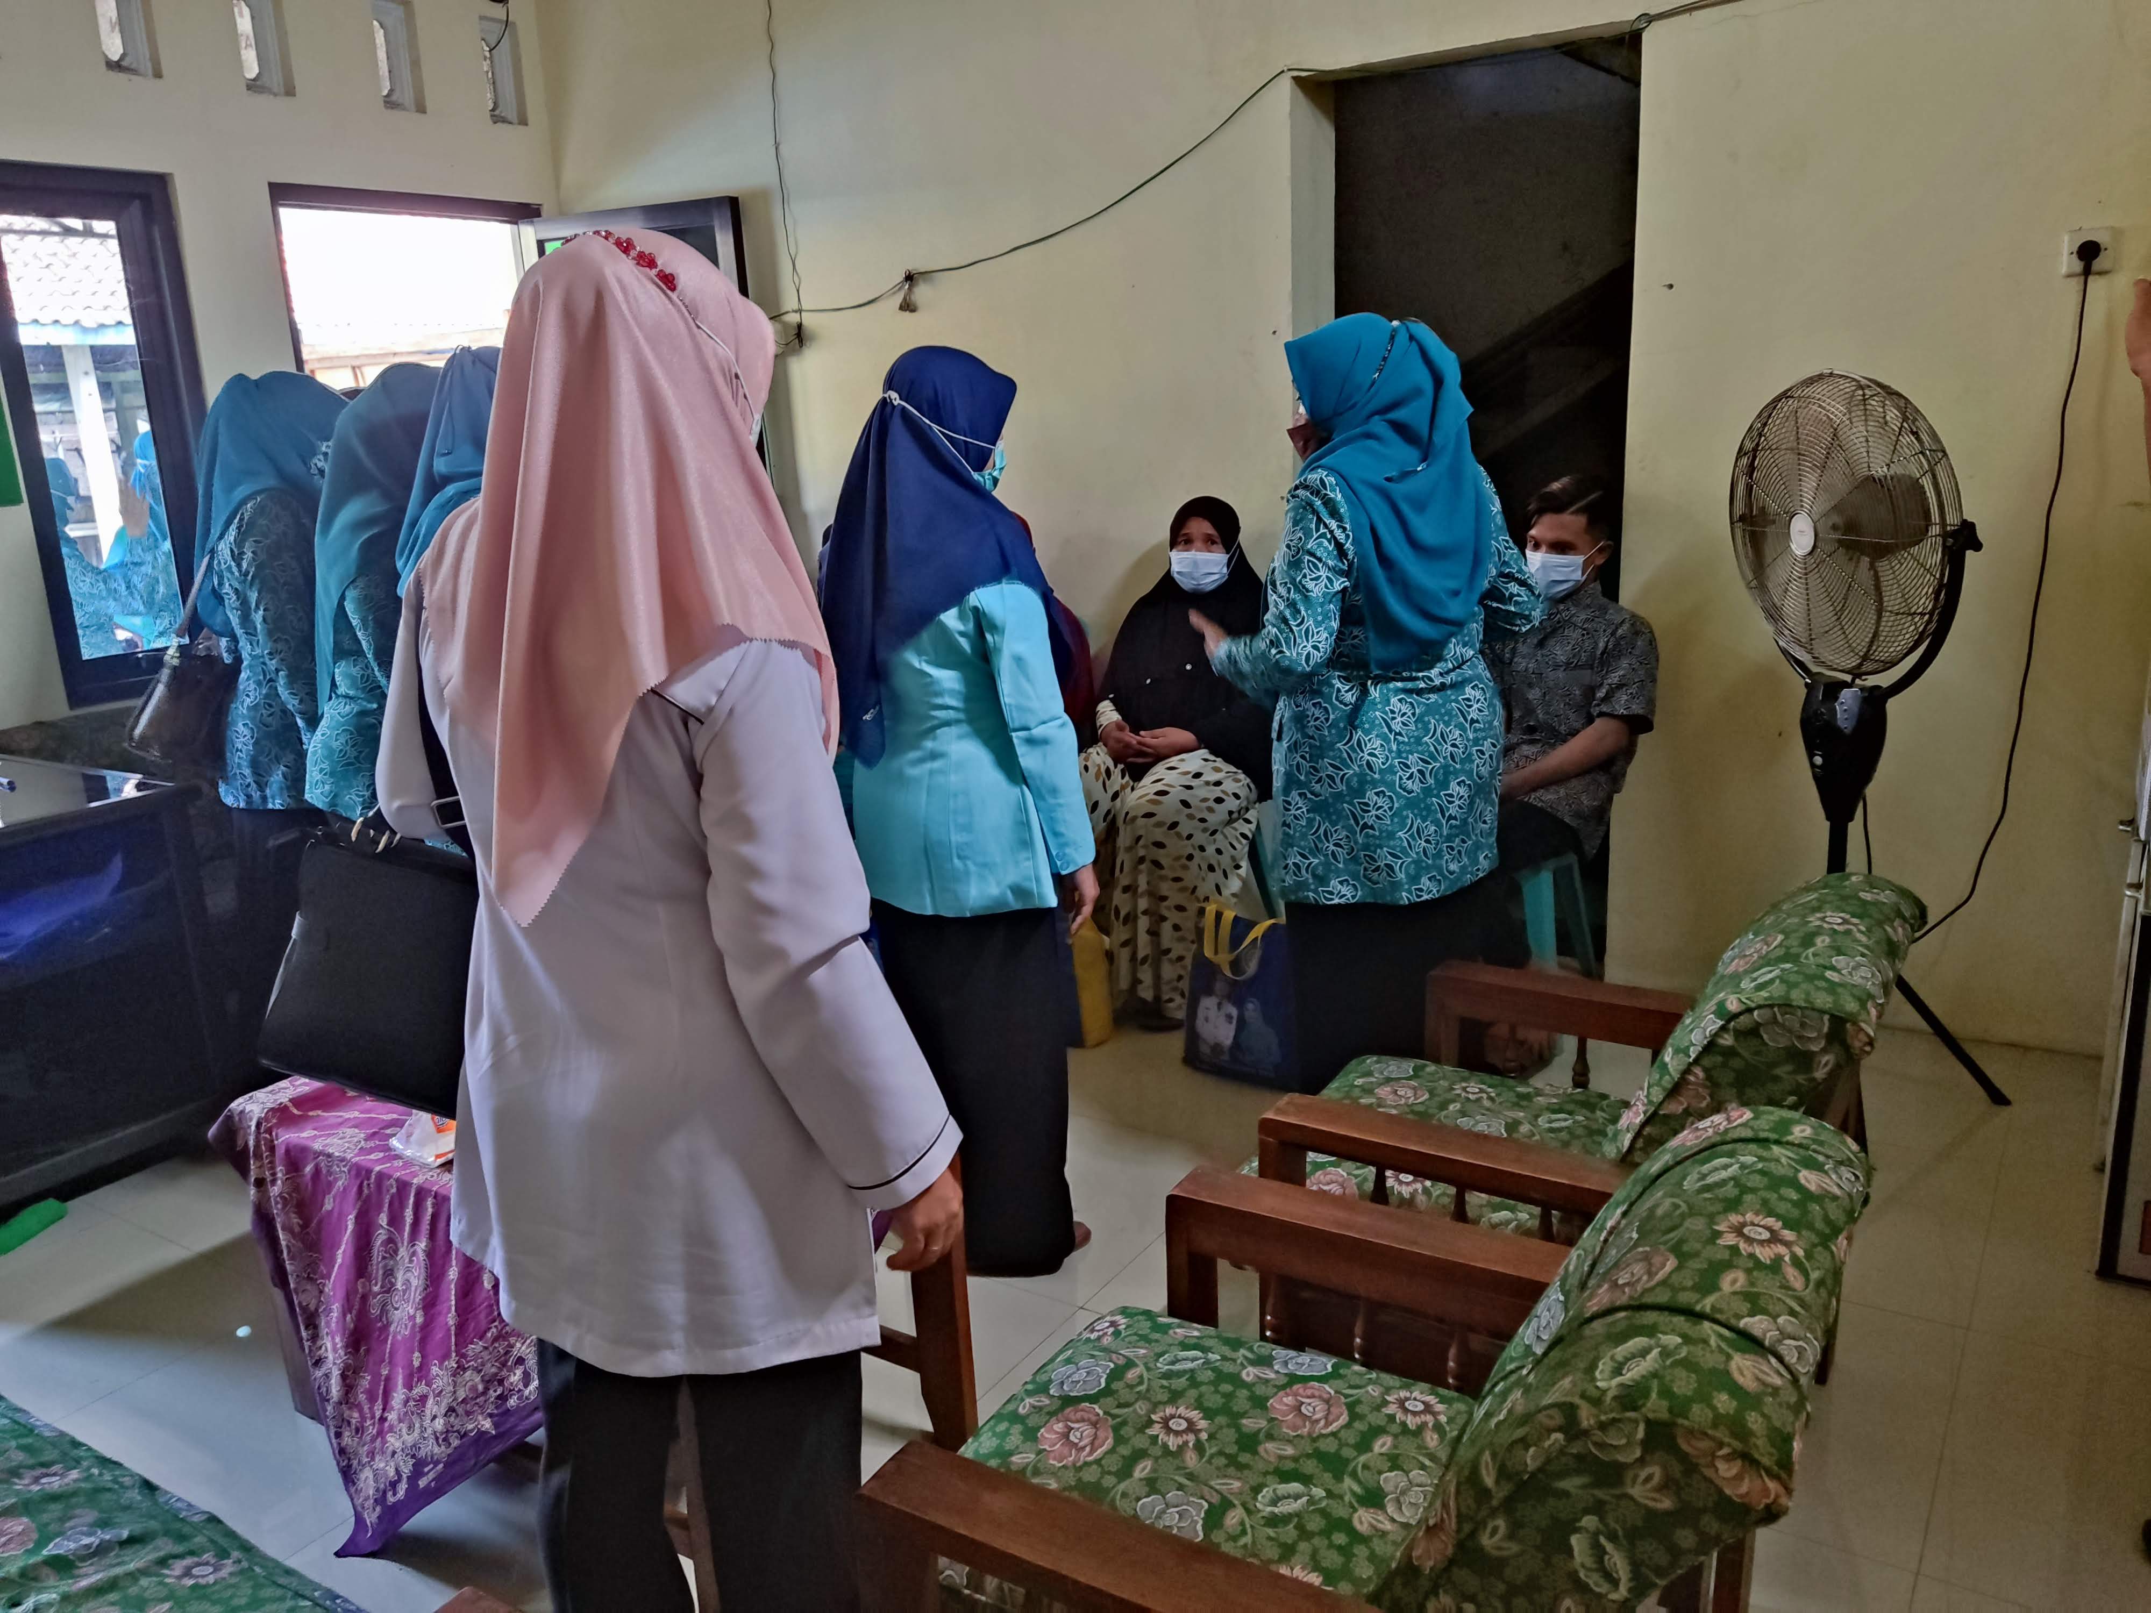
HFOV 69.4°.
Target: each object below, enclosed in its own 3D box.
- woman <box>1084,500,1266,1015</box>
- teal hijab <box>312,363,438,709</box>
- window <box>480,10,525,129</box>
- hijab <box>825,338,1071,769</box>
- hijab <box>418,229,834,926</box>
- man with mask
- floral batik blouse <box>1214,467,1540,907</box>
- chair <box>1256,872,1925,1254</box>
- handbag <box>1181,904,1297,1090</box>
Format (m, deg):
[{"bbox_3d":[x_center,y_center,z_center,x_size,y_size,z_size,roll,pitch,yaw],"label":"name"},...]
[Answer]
[{"bbox_3d":[0.273,-0.121,3.705,0.520,1.210,0.620,5,16,28],"label":"woman"},{"bbox_3d":[-1.293,-0.525,3.036,0.370,0.650,0.400,-16,19,-42],"label":"teal hijab"},{"bbox_3d":[-1.864,-2.357,5.000,0.100,0.310,0.137,7,17,33],"label":"window"},{"bbox_3d":[-0.218,-0.400,2.455,0.370,0.630,0.400,-16,19,-41],"label":"hijab"},{"bbox_3d":[-0.400,-0.203,1.347,0.380,0.570,0.350,7,17,34],"label":"hijab"},{"bbox_3d":[0.965,-0.054,3.252,0.630,1.240,0.500,-15,19,-40],"label":"man with mask"},{"bbox_3d":[0.505,-0.203,2.718,0.480,0.760,0.360,-7,15,-17],"label":"floral batik blouse"},{"bbox_3d":[0.673,0.492,2.116,0.780,0.780,0.670,8,18,35],"label":"chair"},{"bbox_3d":[0.390,0.390,3.355,0.280,0.370,0.130,7,17,33],"label":"handbag"}]

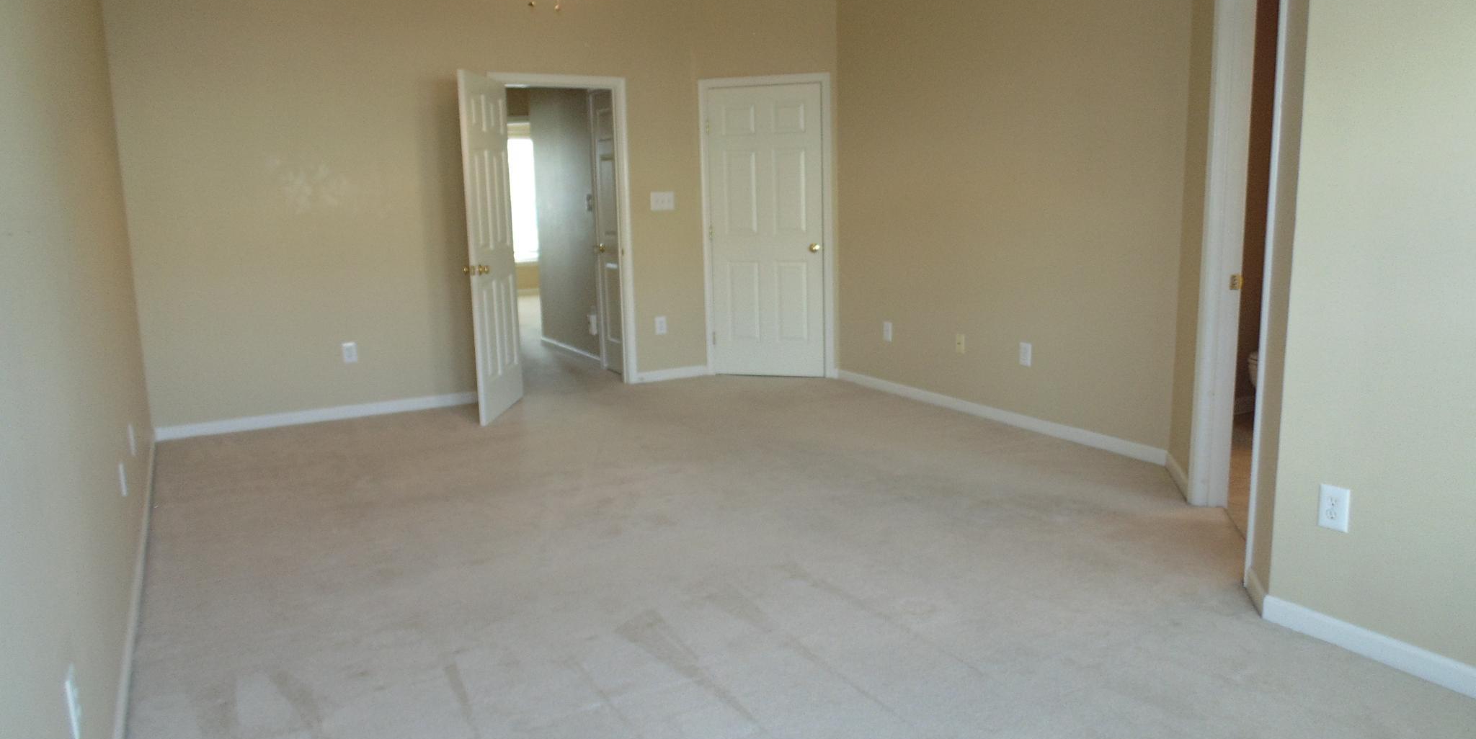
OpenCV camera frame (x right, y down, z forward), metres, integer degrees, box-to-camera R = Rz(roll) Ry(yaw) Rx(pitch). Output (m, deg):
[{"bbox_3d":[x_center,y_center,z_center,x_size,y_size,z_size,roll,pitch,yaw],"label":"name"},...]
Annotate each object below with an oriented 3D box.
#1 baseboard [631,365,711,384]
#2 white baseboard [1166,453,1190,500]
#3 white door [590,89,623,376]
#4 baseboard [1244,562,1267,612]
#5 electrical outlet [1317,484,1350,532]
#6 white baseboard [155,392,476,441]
[{"bbox_3d":[-0.481,0.024,6.807,0.570,0.080,0.016,-7,12,-30],"label":"baseboard"},{"bbox_3d":[1.901,0.454,4.069,0.016,0.082,0.540,1,11,15],"label":"white baseboard"},{"bbox_3d":[-0.900,-0.978,6.896,0.045,2.040,0.560,-7,12,-30],"label":"white door"},{"bbox_3d":[1.582,0.670,2.864,0.016,0.082,0.225,1,11,15],"label":"baseboard"},{"bbox_3d":[1.608,0.375,2.527,0.010,0.118,0.076,-7,12,-30],"label":"electrical outlet"},{"bbox_3d":[-2.425,0.261,5.722,1.930,0.080,0.016,-7,12,-30],"label":"white baseboard"}]

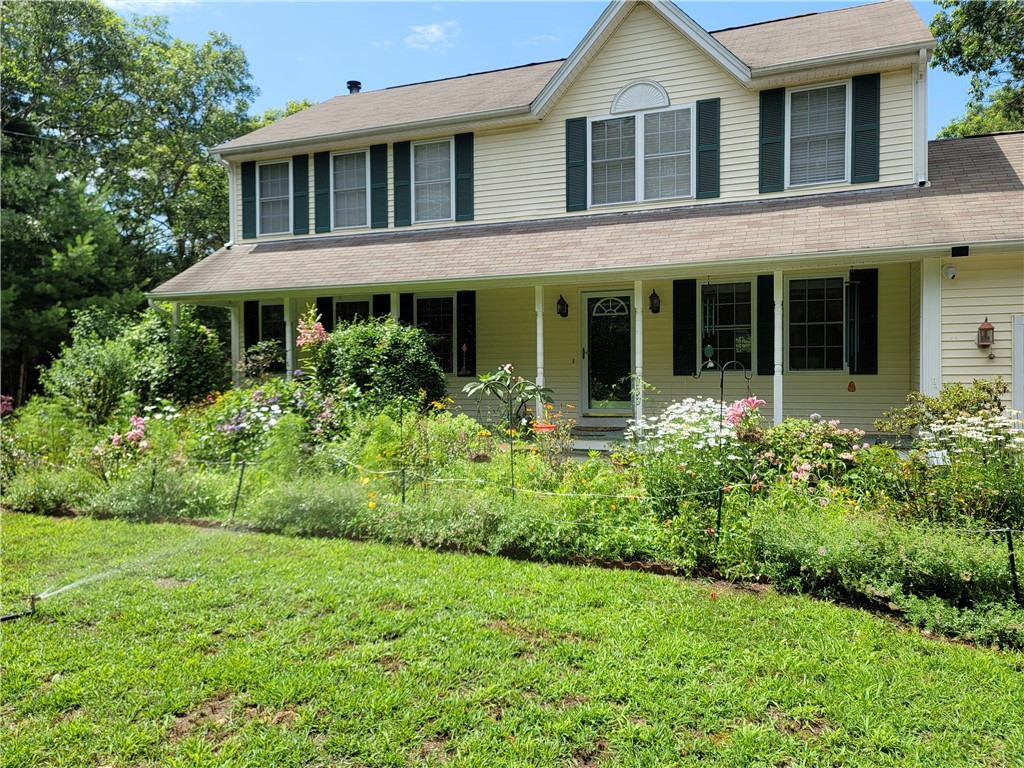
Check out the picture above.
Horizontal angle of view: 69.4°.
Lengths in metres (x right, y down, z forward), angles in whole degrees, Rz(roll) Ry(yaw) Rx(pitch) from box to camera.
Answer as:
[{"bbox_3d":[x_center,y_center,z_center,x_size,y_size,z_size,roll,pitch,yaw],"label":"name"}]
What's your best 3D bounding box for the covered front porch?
[{"bbox_3d":[-0.331,-0.371,11.924,12.150,2.650,2.020,0,1,21],"label":"covered front porch"}]

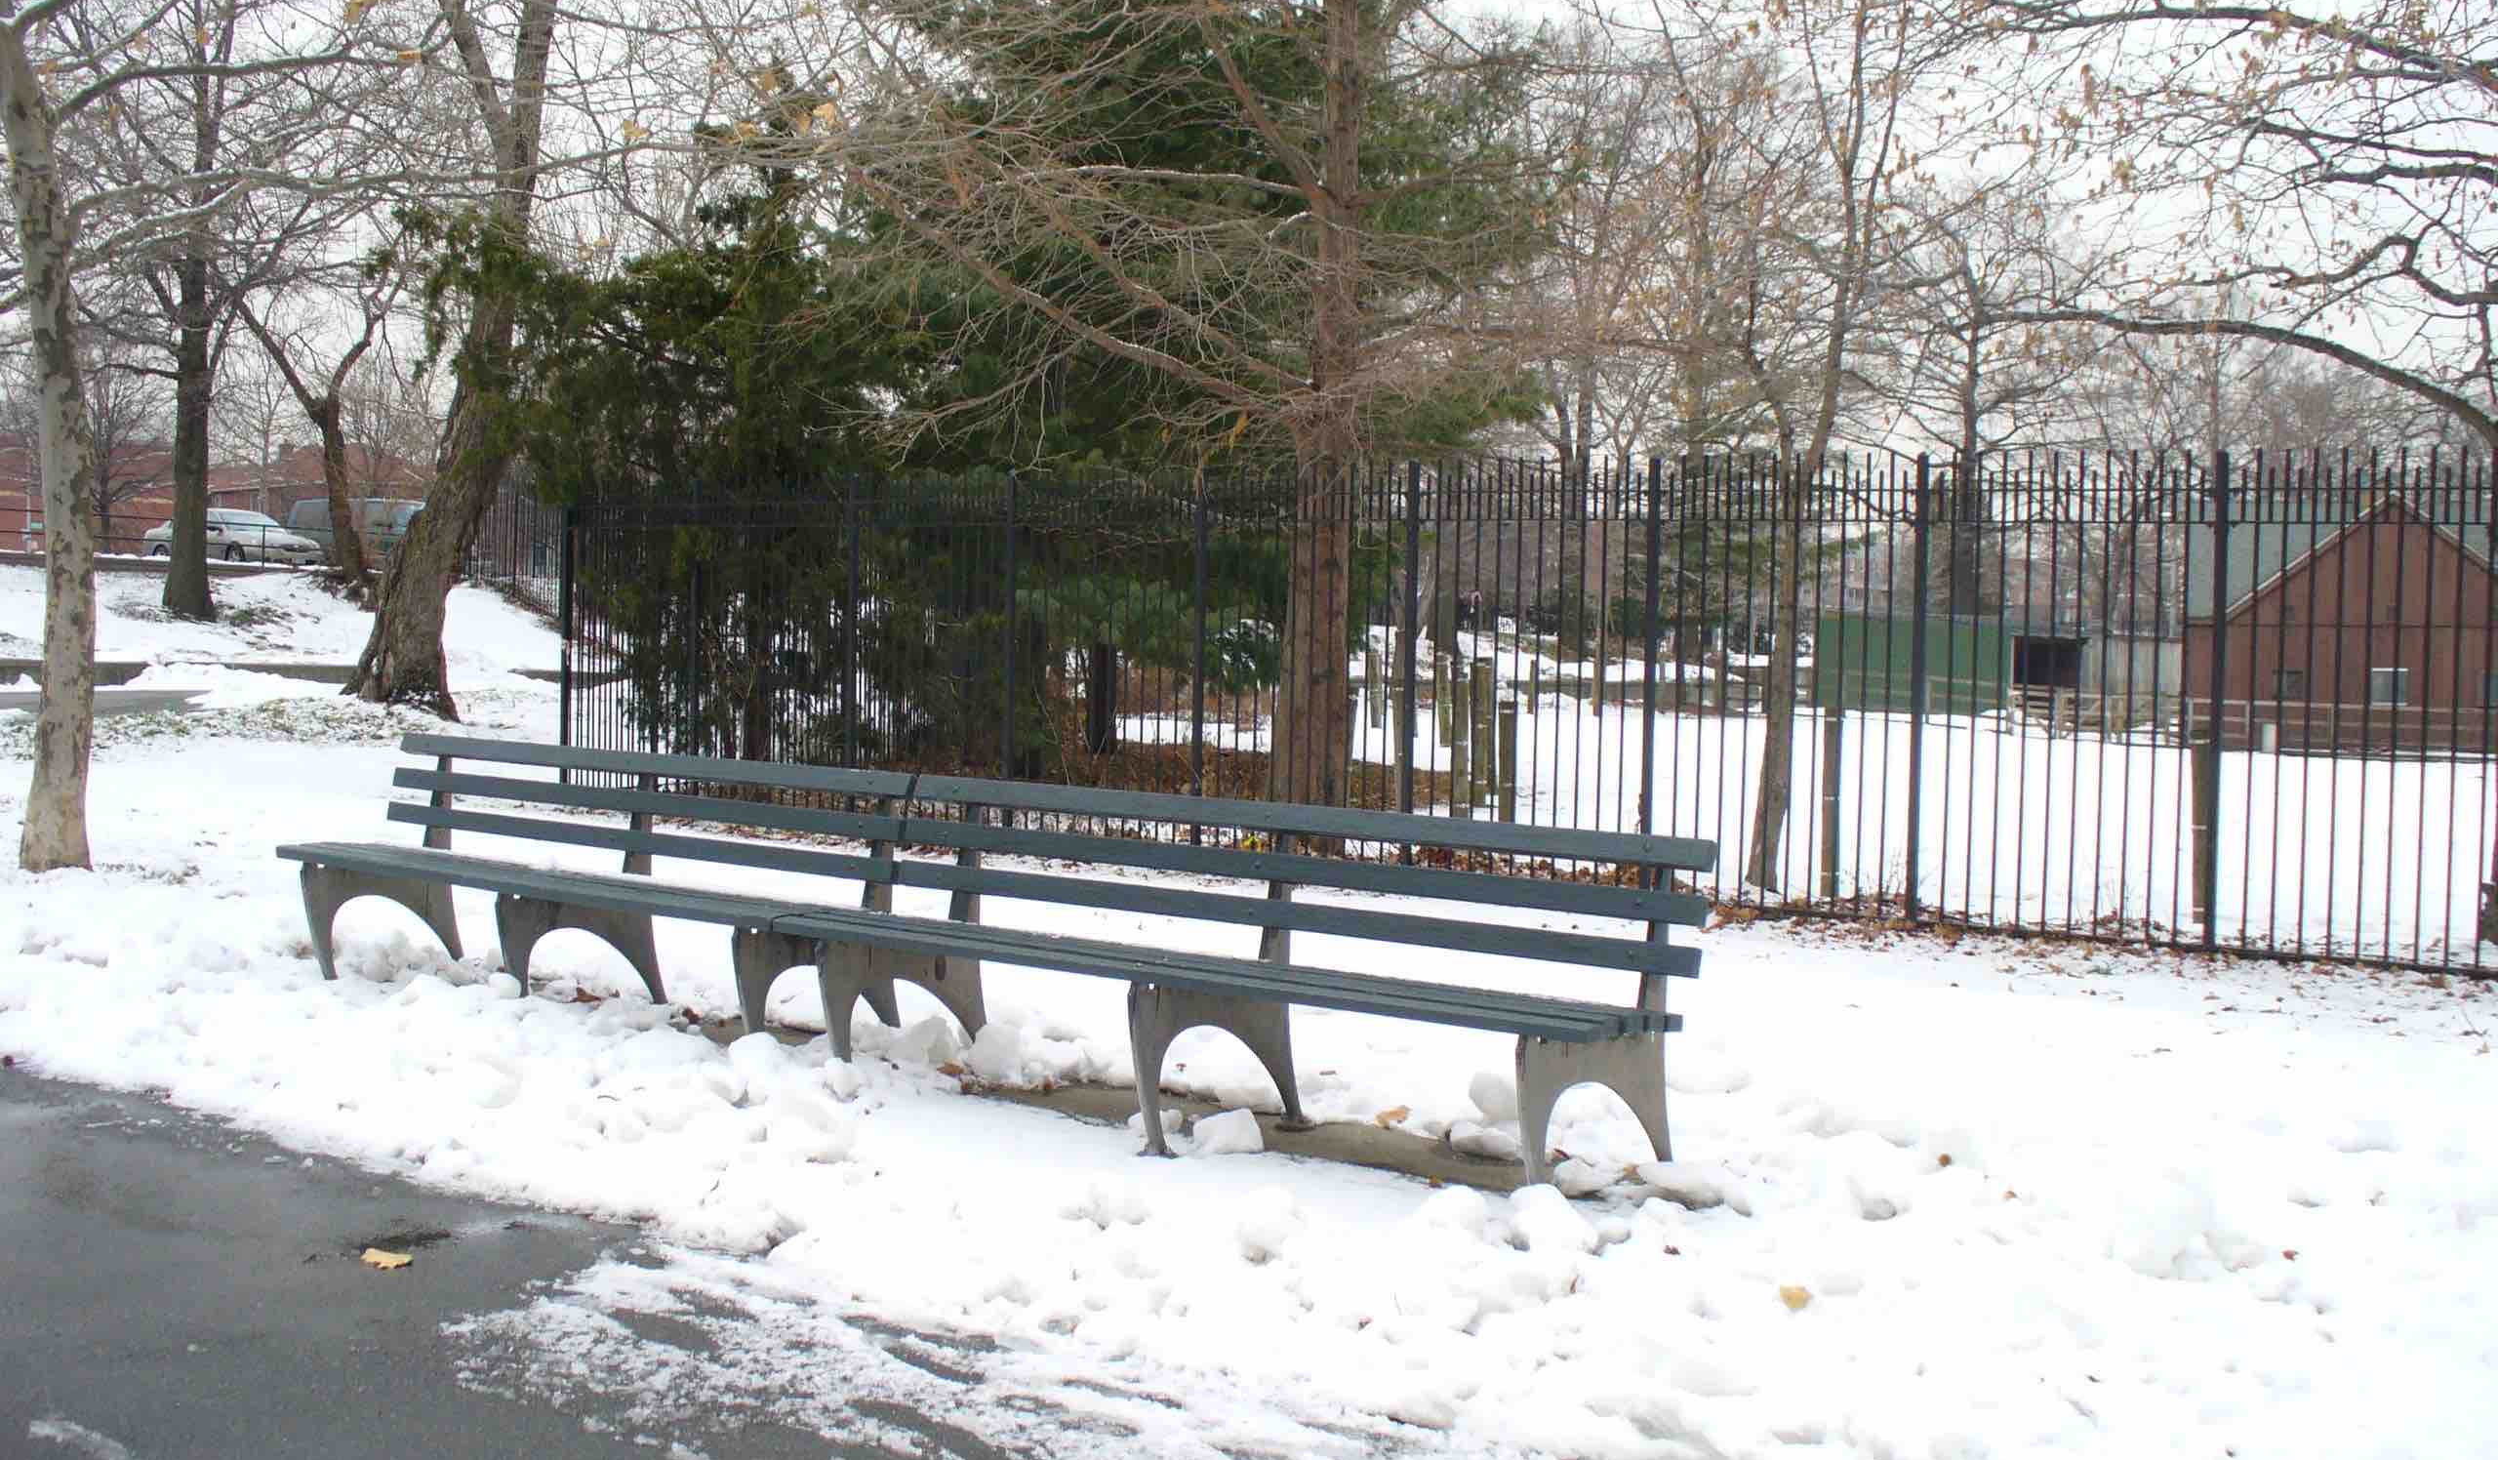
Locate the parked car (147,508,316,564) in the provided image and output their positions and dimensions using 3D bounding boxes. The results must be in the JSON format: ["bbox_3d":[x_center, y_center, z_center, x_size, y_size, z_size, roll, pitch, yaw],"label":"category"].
[{"bbox_3d":[-22.592,-4.161,59.277,4.800,1.440,1.800,2,3,35],"label":"parked car"}]

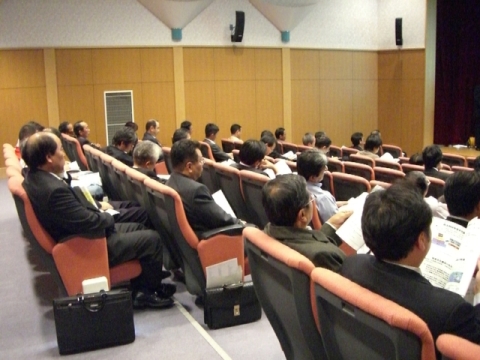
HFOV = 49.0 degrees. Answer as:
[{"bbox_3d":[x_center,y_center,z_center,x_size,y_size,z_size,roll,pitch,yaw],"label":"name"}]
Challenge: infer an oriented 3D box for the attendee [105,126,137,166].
[{"bbox_3d":[-0.966,0.045,5.273,0.780,1.180,0.500,-7,12,-28],"label":"attendee"}]

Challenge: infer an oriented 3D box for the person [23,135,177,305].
[{"bbox_3d":[-0.843,0.278,3.264,0.950,1.220,0.530,-6,11,-25],"label":"person"}]

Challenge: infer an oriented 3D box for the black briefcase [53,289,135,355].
[{"bbox_3d":[-0.821,0.767,2.942,0.425,0.335,0.130,-6,11,-25],"label":"black briefcase"}]

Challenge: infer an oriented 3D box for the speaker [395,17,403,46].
[{"bbox_3d":[3.460,-3.205,11.450,0.140,0.620,0.150,6,16,35],"label":"speaker"}]

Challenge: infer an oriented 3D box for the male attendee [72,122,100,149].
[{"bbox_3d":[-1.896,-0.232,7.188,0.780,1.220,0.500,-7,12,-30],"label":"male attendee"}]

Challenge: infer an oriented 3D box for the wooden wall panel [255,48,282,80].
[{"bbox_3d":[0.596,-2.370,10.811,0.645,0.660,0.050,-6,11,-25],"label":"wooden wall panel"}]

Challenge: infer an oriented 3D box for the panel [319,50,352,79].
[{"bbox_3d":[2.119,-2.518,11.542,0.914,0.660,0.050,-6,11,-25],"label":"panel"}]

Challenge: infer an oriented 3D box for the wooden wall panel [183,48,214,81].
[{"bbox_3d":[-0.792,-2.220,10.150,0.657,0.660,0.050,-6,11,-25],"label":"wooden wall panel"}]

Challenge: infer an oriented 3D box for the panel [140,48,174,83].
[{"bbox_3d":[-1.544,-2.165,9.859,0.651,0.680,0.050,-6,12,-25],"label":"panel"}]

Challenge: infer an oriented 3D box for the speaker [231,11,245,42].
[{"bbox_3d":[-0.019,-2.972,10.200,0.150,0.620,0.160,-7,20,-29],"label":"speaker"}]

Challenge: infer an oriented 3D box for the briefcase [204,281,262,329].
[{"bbox_3d":[-0.052,0.814,3.502,0.365,0.275,0.110,-6,12,-25],"label":"briefcase"}]

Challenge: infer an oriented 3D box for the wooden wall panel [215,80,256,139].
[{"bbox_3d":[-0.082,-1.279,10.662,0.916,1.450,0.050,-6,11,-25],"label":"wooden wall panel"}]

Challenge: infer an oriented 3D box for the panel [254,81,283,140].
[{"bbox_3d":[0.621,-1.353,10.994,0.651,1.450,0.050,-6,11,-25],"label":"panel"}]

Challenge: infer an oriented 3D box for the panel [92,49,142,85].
[{"bbox_3d":[-2.206,-2.046,9.466,0.924,0.660,0.050,-6,11,-25],"label":"panel"}]

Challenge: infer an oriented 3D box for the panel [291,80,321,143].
[{"bbox_3d":[1.427,-1.453,11.431,0.772,1.462,0.050,-6,12,-25],"label":"panel"}]

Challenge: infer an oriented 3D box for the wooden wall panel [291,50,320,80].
[{"bbox_3d":[1.396,-2.483,11.244,0.772,0.680,0.050,-6,12,-25],"label":"wooden wall panel"}]

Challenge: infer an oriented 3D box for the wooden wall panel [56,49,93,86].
[{"bbox_3d":[-2.904,-1.988,9.227,0.673,0.687,0.050,-6,12,-25],"label":"wooden wall panel"}]

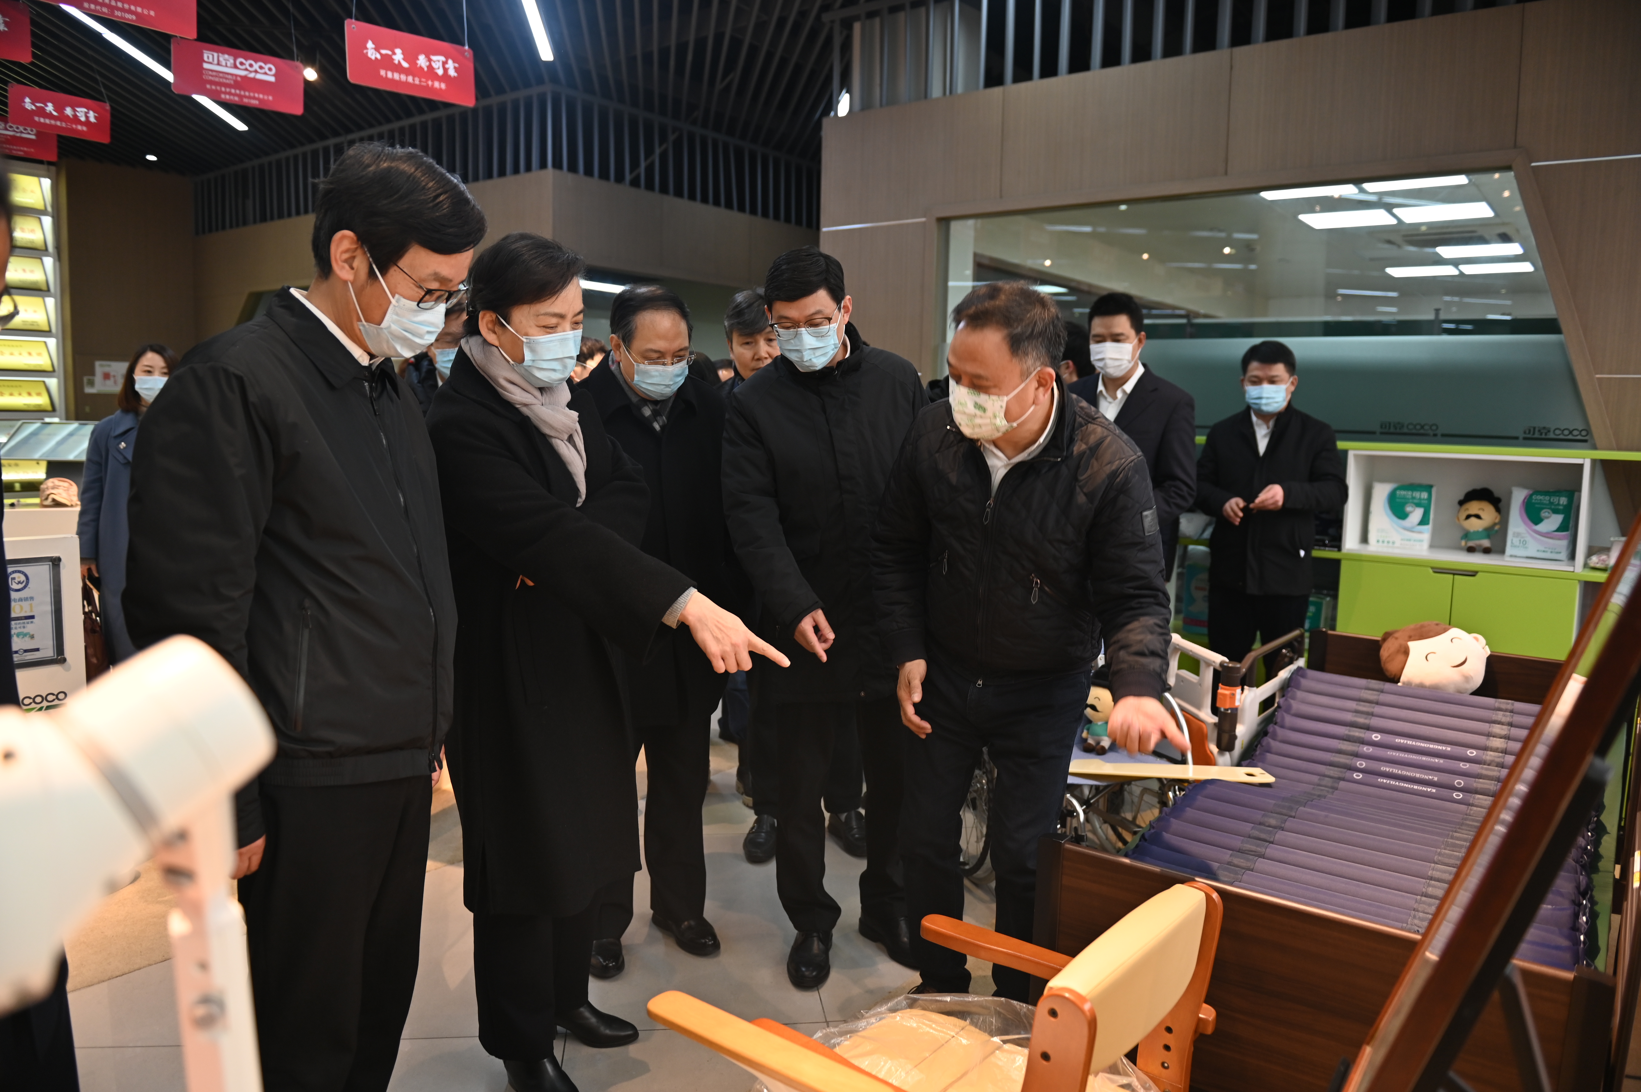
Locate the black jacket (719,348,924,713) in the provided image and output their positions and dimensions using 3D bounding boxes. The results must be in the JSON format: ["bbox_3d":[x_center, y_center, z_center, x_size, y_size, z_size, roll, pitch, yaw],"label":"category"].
[{"bbox_3d":[0.019,-0.051,2.470,0.530,0.800,0.370,1,7,3],"label":"black jacket"}]

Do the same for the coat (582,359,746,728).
[{"bbox_3d":[-0.390,-0.004,2.550,0.490,0.830,0.320,-2,7,-22],"label":"coat"}]

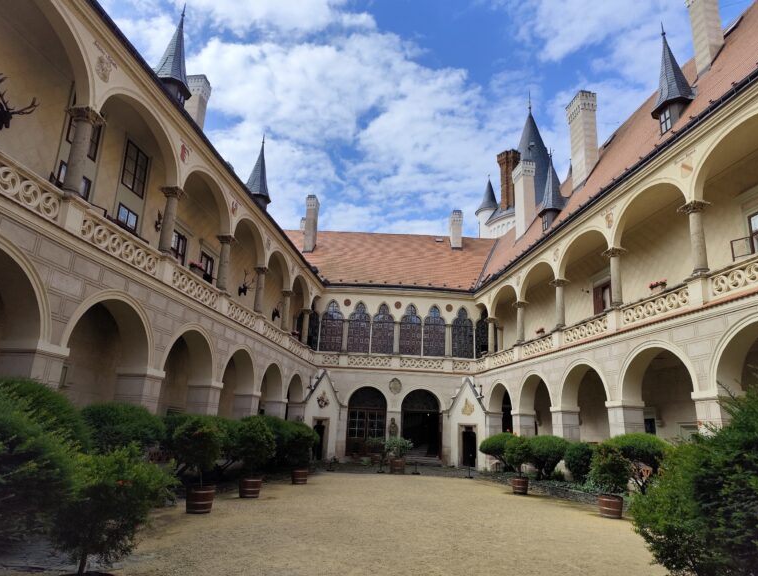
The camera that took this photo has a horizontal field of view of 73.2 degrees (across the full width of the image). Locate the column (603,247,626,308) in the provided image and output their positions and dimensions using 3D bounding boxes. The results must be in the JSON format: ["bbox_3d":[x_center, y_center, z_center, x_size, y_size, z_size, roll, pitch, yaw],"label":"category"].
[{"bbox_3d":[7.556,-0.346,16.274,0.560,1.930,0.560,5,-16,-7],"label":"column"}]

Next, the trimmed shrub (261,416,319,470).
[{"bbox_3d":[-3.080,5.402,17.765,1.900,1.720,1.900,1,-16,7],"label":"trimmed shrub"}]

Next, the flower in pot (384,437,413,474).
[{"bbox_3d":[0.798,6.499,19.847,1.050,1.400,1.050,3,-15,-1],"label":"flower in pot"}]

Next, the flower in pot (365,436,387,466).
[{"bbox_3d":[-0.142,8.652,27.134,1.172,1.456,1.055,2,-16,0],"label":"flower in pot"}]

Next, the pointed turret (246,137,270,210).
[{"bbox_3d":[-5.143,-4.948,22.011,1.200,3.750,1.200,1,-16,7],"label":"pointed turret"}]

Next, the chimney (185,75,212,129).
[{"bbox_3d":[-8.213,-7.895,22.794,0.816,3.264,0.782,1,-16,7],"label":"chimney"}]

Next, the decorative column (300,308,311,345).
[{"bbox_3d":[-3.905,2.147,27.392,0.470,1.780,0.470,1,-15,7],"label":"decorative column"}]

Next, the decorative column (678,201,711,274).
[{"bbox_3d":[8.799,-1.332,13.985,0.532,1.998,0.532,5,-16,-8],"label":"decorative column"}]

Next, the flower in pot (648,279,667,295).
[{"bbox_3d":[7.781,-0.025,14.284,0.280,0.360,0.650,5,-16,-7],"label":"flower in pot"}]

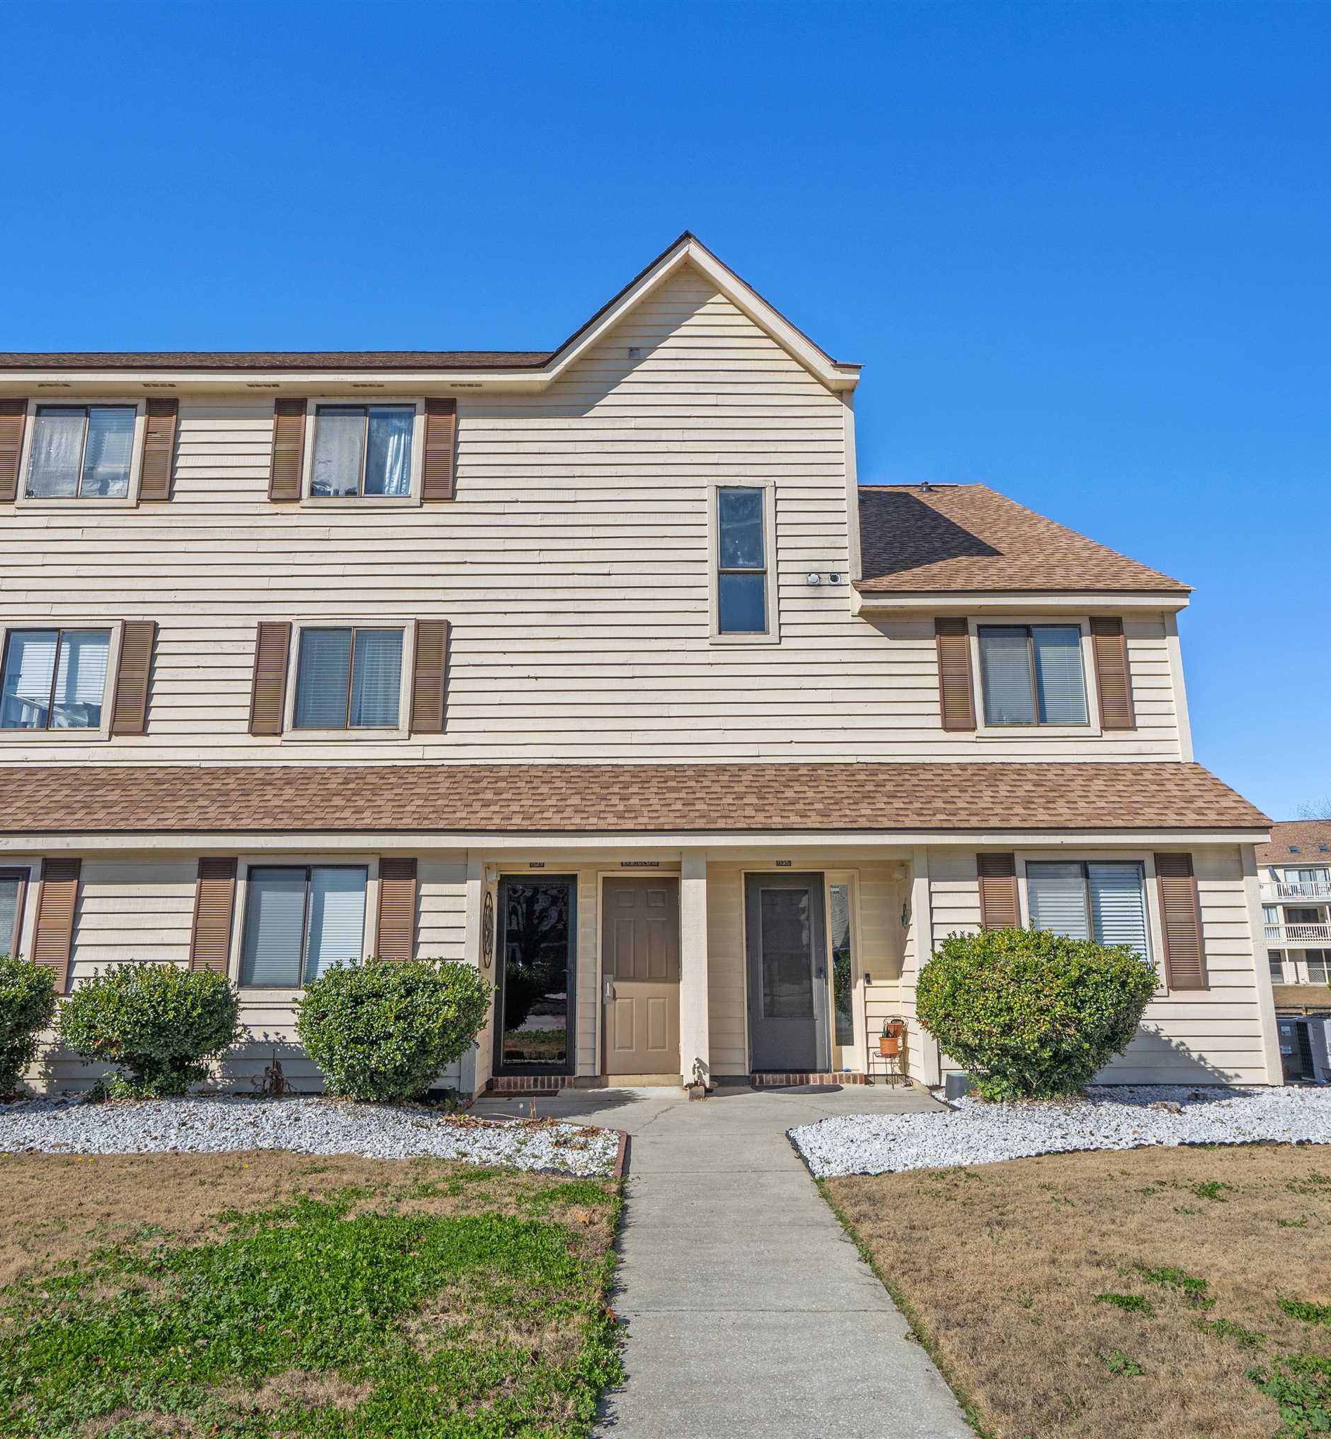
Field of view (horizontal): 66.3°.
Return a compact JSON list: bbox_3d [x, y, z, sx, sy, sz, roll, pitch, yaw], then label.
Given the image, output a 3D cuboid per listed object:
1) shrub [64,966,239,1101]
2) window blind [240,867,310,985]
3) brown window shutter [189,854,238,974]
[{"bbox_3d":[-4.578,2.790,9.075,1.480,1.200,1.350,0,-13,-1],"label":"shrub"},{"bbox_3d":[-3.852,2.040,10.078,0.670,1.160,0.040,0,-13,-1],"label":"window blind"},{"bbox_3d":[-4.435,2.008,9.988,0.380,1.300,0.040,0,-13,-1],"label":"brown window shutter"}]

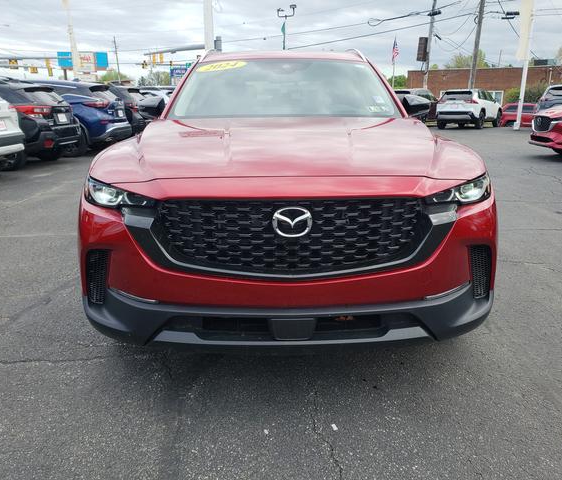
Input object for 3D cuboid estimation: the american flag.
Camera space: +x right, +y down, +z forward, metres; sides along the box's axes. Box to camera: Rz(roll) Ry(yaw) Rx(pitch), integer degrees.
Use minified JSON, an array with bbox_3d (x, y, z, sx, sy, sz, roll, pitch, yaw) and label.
[{"bbox_3d":[9.683,-16.025,40.650,0.650,2.200,0.350,4,16,12],"label":"american flag"}]

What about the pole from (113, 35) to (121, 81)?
[{"bbox_3d":[-22.906,-23.641,68.096,0.300,9.500,0.300,0,16,0],"label":"pole"}]

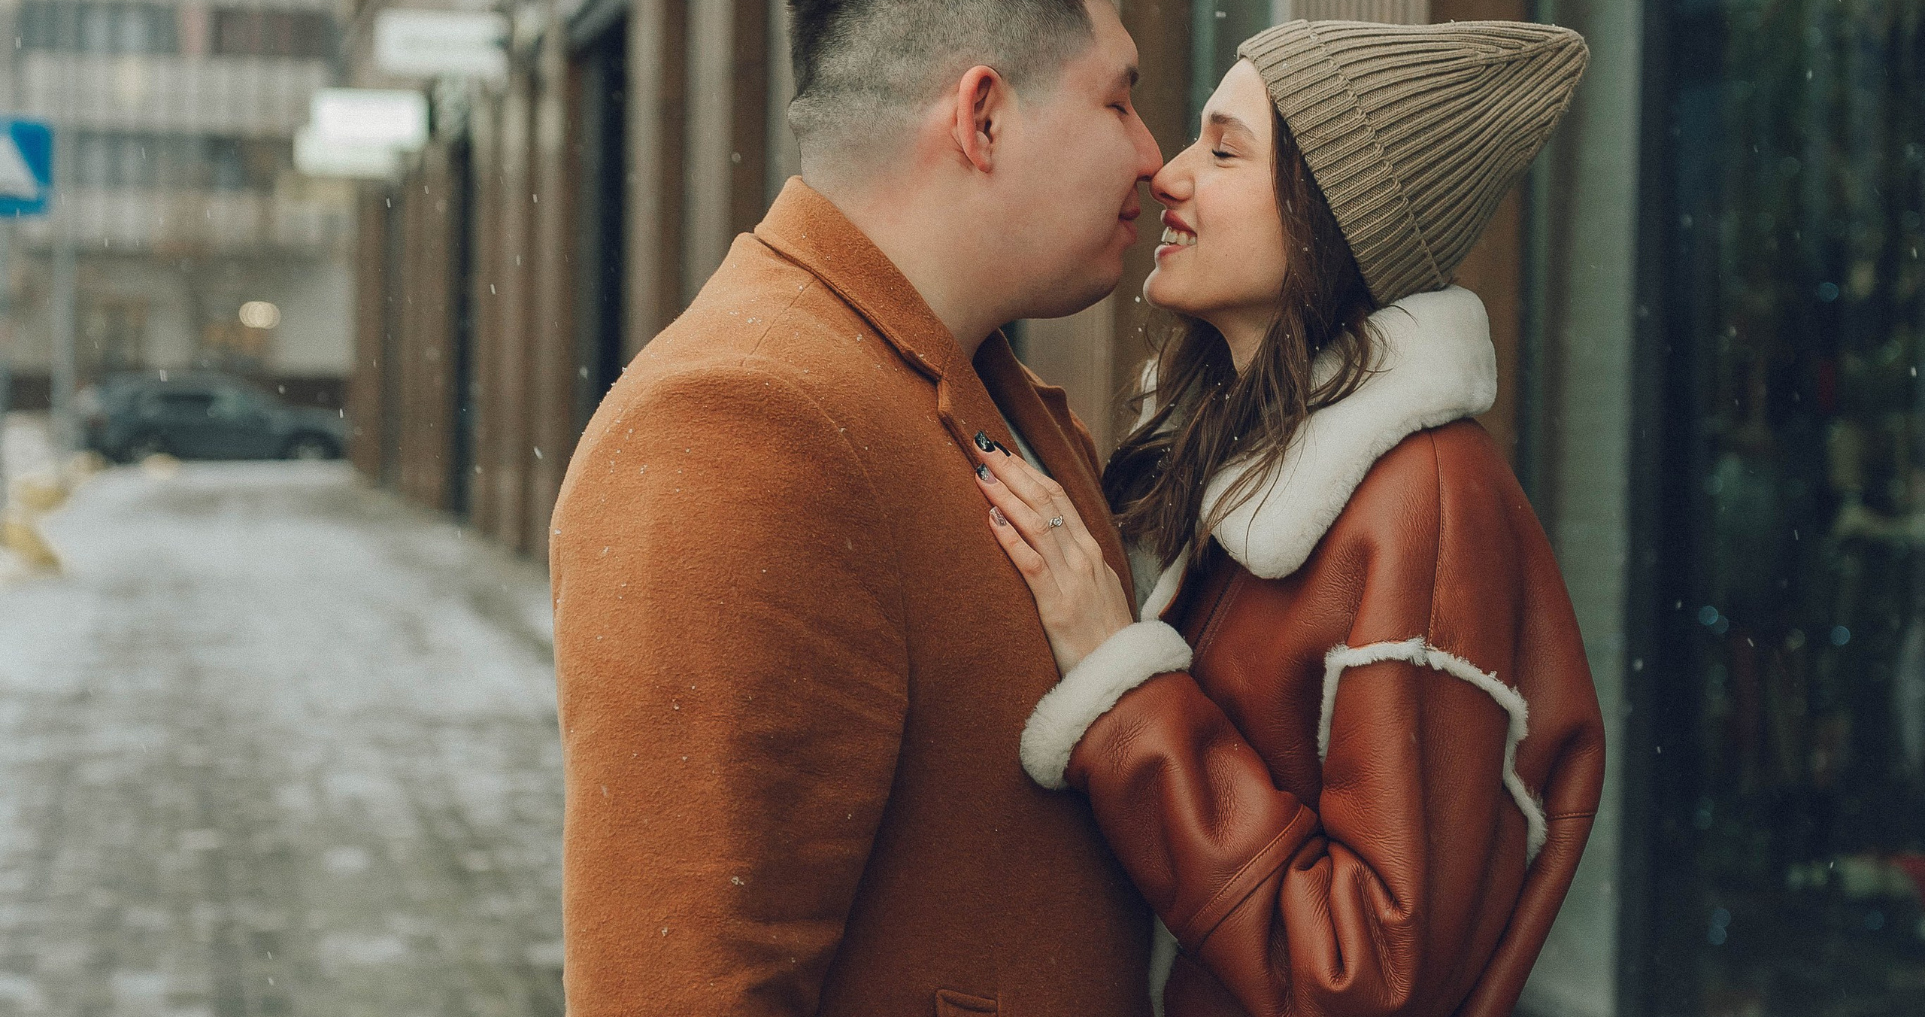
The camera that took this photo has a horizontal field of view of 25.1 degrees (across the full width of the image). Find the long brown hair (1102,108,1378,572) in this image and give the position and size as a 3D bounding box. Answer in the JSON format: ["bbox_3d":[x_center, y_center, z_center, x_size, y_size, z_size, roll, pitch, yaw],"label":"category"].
[{"bbox_3d":[0.178,-0.108,2.670,0.185,0.300,0.200,1,2,-7],"label":"long brown hair"}]

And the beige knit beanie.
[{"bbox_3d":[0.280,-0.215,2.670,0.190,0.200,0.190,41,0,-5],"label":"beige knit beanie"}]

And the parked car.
[{"bbox_3d":[-12.630,-1.540,73.900,4.600,1.480,1.820,1,2,-10],"label":"parked car"}]

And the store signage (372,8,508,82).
[{"bbox_3d":[-4.207,-3.725,34.800,1.000,0.520,0.150,1,2,-10],"label":"store signage"}]

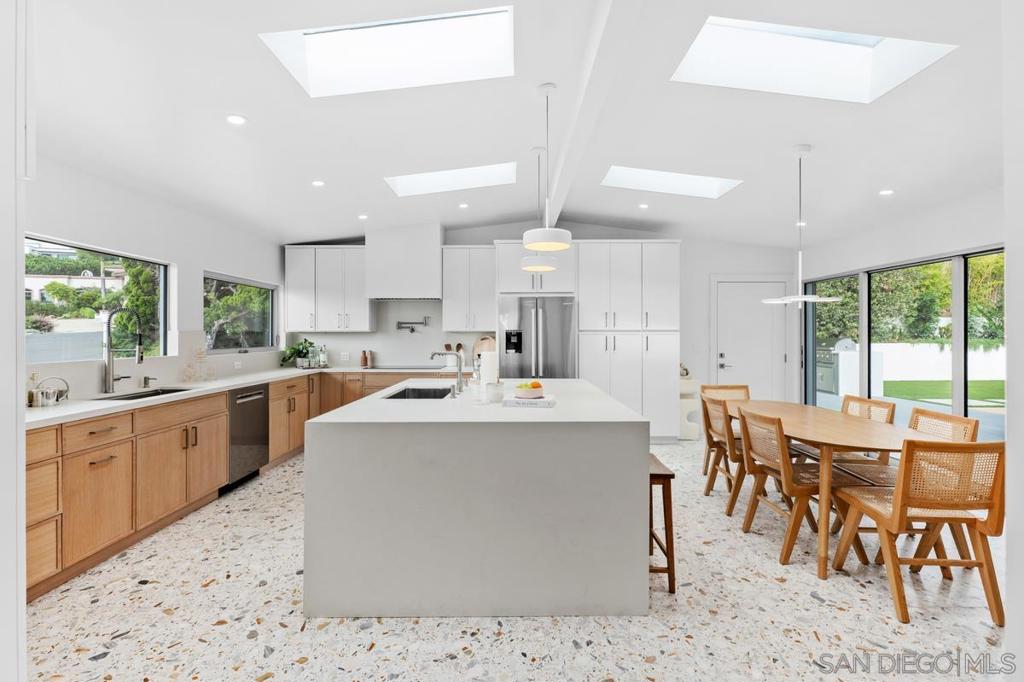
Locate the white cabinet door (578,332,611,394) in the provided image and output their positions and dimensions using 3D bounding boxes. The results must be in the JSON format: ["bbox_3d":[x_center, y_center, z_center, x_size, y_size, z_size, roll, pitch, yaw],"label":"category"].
[{"bbox_3d":[0.992,0.517,5.456,0.367,1.250,0.030,0,1,0],"label":"white cabinet door"}]

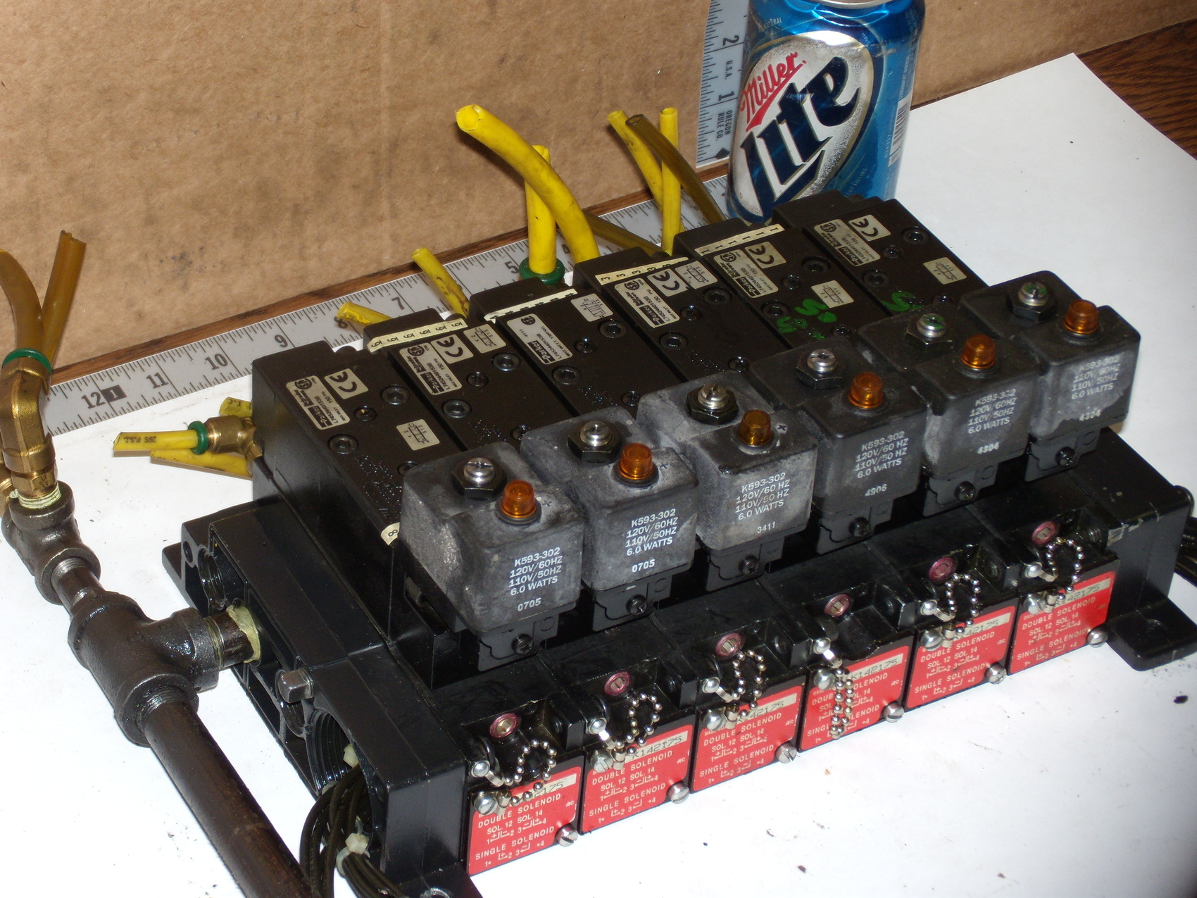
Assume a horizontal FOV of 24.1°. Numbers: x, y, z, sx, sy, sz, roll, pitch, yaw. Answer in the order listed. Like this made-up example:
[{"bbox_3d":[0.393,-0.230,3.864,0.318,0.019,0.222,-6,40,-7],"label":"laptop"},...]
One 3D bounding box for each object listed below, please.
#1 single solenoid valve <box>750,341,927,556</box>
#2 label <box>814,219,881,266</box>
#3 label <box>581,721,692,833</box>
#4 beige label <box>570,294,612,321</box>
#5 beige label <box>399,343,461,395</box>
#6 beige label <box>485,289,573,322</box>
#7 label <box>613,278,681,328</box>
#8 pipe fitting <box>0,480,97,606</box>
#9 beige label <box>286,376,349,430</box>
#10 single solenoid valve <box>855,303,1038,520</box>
[{"bbox_3d":[0.076,-0.003,0.892,0.036,0.067,0.051,-18,44,-23],"label":"single solenoid valve"},{"bbox_3d":[0.088,-0.073,0.990,0.011,0.001,0.026,-19,45,-25],"label":"label"},{"bbox_3d":[0.012,0.104,0.882,0.037,0.033,0.001,-18,44,-23],"label":"label"},{"bbox_3d":[-0.002,-0.049,0.970,0.010,0.001,0.013,-18,46,-23],"label":"beige label"},{"bbox_3d":[-0.057,-0.027,0.947,0.011,0.001,0.027,-17,44,-21],"label":"beige label"},{"bbox_3d":[-0.023,-0.049,0.955,0.034,0.001,0.004,-19,45,-24],"label":"beige label"},{"bbox_3d":[0.017,-0.051,0.979,0.011,0.001,0.027,-19,45,-23],"label":"label"},{"bbox_3d":[-0.189,0.030,0.960,0.024,0.031,0.037,-20,47,-24],"label":"pipe fitting"},{"bbox_3d":[-0.093,-0.016,0.926,0.011,0.001,0.026,-18,46,-23],"label":"beige label"},{"bbox_3d":[0.113,-0.016,0.932,0.036,0.057,0.049,-18,44,-22],"label":"single solenoid valve"}]

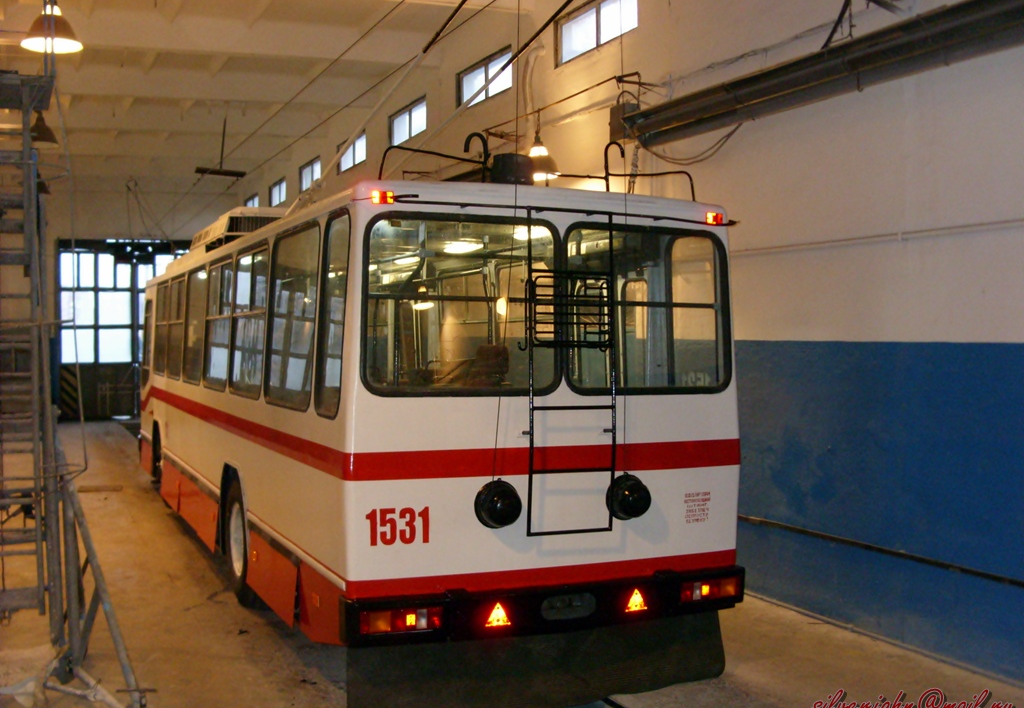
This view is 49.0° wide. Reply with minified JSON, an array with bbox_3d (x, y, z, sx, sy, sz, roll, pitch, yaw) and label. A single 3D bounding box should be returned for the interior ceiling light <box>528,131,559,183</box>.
[{"bbox_3d":[0.283,-2.022,11.566,0.440,0.500,0.440,0,1,0],"label":"interior ceiling light"}]

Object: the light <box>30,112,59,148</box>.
[{"bbox_3d":[-5.114,-2.426,12.200,0.400,0.390,0.400,0,1,-24],"label":"light"}]

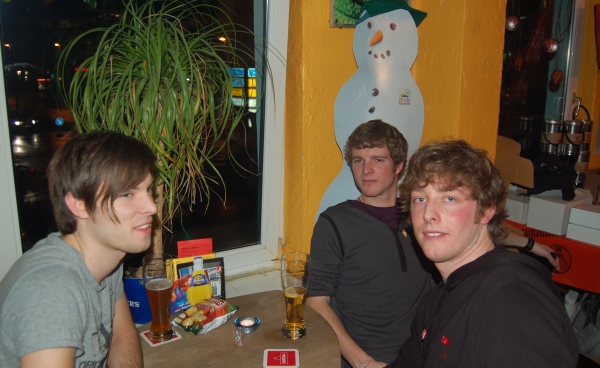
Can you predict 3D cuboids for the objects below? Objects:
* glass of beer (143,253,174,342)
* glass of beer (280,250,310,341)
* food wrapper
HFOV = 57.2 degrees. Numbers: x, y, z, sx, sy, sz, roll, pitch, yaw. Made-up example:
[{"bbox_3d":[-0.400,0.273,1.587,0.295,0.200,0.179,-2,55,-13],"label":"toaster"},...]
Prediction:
[{"bbox_3d":[-0.390,0.317,1.531,0.083,0.230,0.083,1,13,0],"label":"glass of beer"},{"bbox_3d":[-0.013,0.317,1.560,0.082,0.235,0.082,1,13,0],"label":"glass of beer"},{"bbox_3d":[-0.289,0.380,1.656,0.112,0.054,0.170,10,16,34],"label":"food wrapper"}]

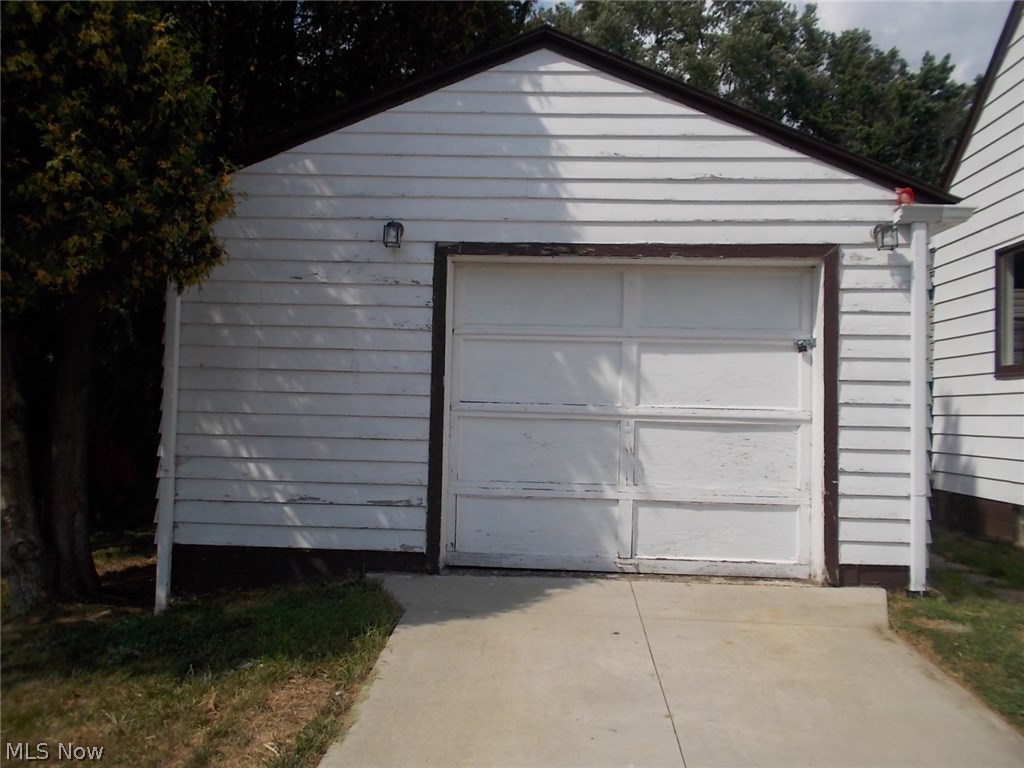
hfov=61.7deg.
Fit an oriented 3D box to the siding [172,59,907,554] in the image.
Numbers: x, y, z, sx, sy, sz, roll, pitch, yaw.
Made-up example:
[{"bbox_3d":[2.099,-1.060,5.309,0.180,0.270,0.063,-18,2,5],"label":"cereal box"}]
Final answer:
[{"bbox_3d":[0.182,-0.567,5.716,4.850,3.372,0.120,1,-3,3],"label":"siding"}]

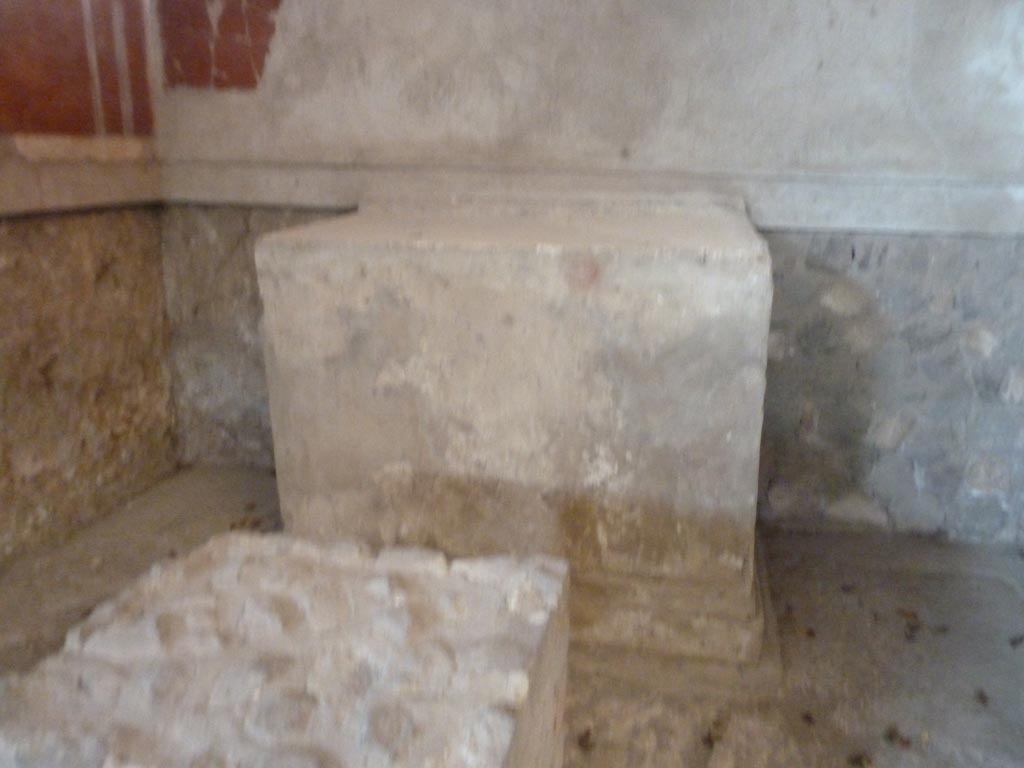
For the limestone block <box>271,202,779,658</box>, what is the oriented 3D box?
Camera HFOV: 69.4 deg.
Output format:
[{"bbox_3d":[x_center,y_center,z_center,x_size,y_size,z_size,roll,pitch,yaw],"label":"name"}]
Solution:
[{"bbox_3d":[0.059,0.073,2.494,1.477,1.171,0.845,4,18,11],"label":"limestone block"}]

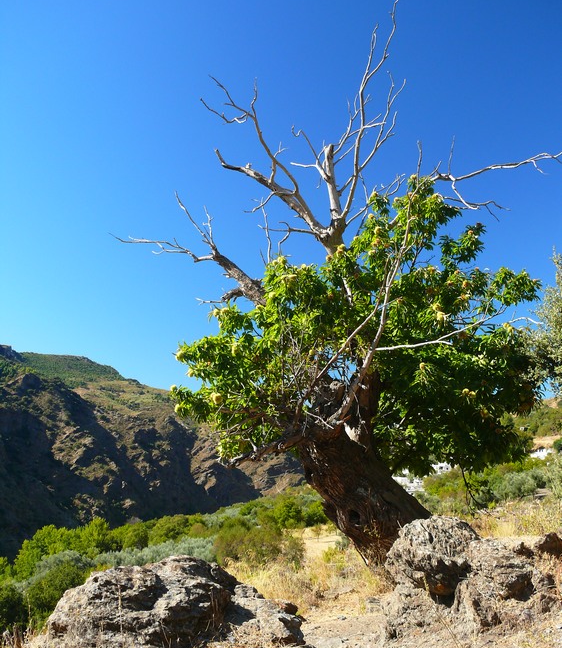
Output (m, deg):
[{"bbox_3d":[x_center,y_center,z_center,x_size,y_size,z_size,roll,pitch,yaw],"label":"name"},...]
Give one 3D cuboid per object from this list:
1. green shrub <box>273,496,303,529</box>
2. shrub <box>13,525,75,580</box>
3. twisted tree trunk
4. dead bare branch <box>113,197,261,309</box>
[{"bbox_3d":[0.476,12.030,55.000,2.050,2.050,1.900,0,-6,0],"label":"green shrub"},{"bbox_3d":[-10.965,10.596,40.000,2.900,2.600,2.600,0,-6,0],"label":"shrub"},{"bbox_3d":[0.819,1.712,8.500,1.280,1.350,0.900,0,-6,0],"label":"twisted tree trunk"},{"bbox_3d":[-0.888,-0.731,8.500,1.450,1.120,0.750,0,-6,0],"label":"dead bare branch"}]

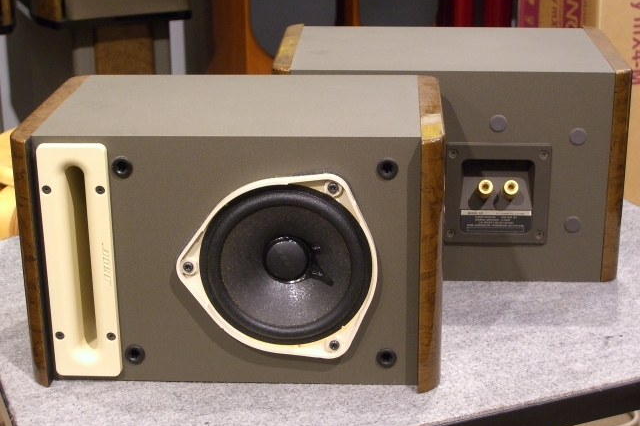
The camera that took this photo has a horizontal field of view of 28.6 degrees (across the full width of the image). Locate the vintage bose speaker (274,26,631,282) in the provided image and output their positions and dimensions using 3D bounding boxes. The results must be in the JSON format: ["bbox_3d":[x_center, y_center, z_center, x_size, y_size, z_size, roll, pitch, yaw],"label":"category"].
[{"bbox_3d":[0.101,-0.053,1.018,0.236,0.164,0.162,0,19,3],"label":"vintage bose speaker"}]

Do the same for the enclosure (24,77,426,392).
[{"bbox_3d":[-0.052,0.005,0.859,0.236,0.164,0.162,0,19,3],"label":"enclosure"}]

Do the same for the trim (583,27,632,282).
[{"bbox_3d":[0.226,-0.054,1.017,0.014,0.164,0.174,0,19,3],"label":"trim"}]

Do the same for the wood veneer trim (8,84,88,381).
[{"bbox_3d":[-0.177,0.006,0.860,0.014,0.164,0.174,0,19,3],"label":"wood veneer trim"}]

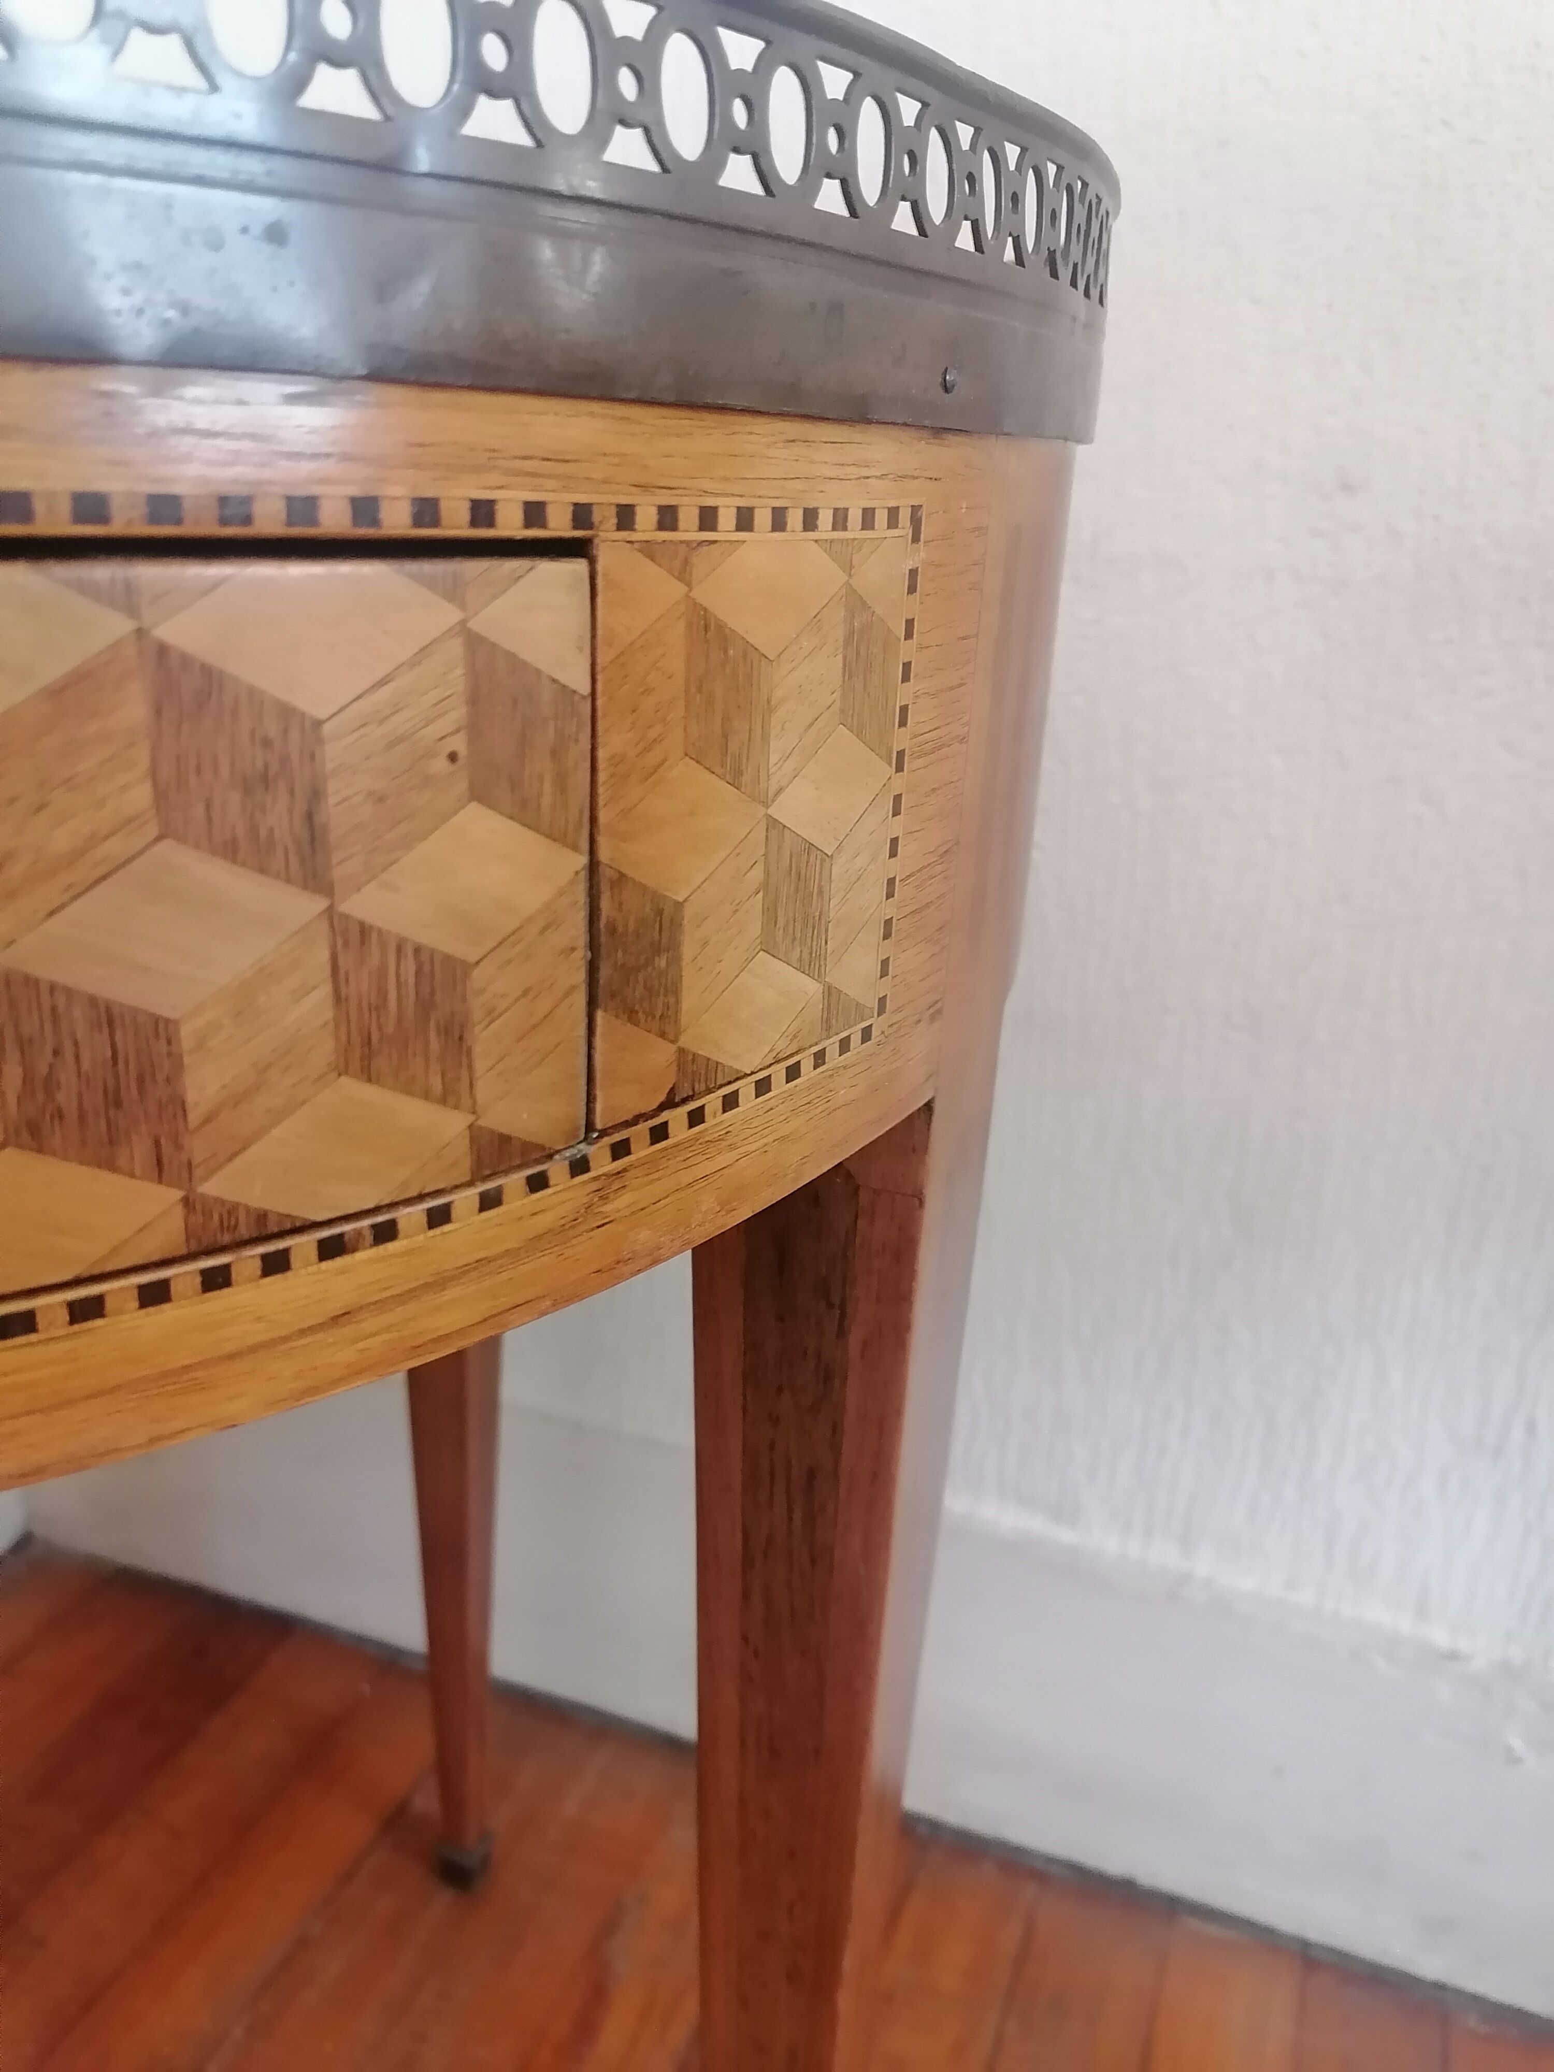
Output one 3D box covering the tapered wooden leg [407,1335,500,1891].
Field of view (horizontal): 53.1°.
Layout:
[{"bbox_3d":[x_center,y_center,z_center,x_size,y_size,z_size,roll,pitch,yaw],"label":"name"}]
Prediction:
[{"bbox_3d":[-0.145,0.154,0.693,0.043,0.564,0.043,10,21,18],"label":"tapered wooden leg"}]

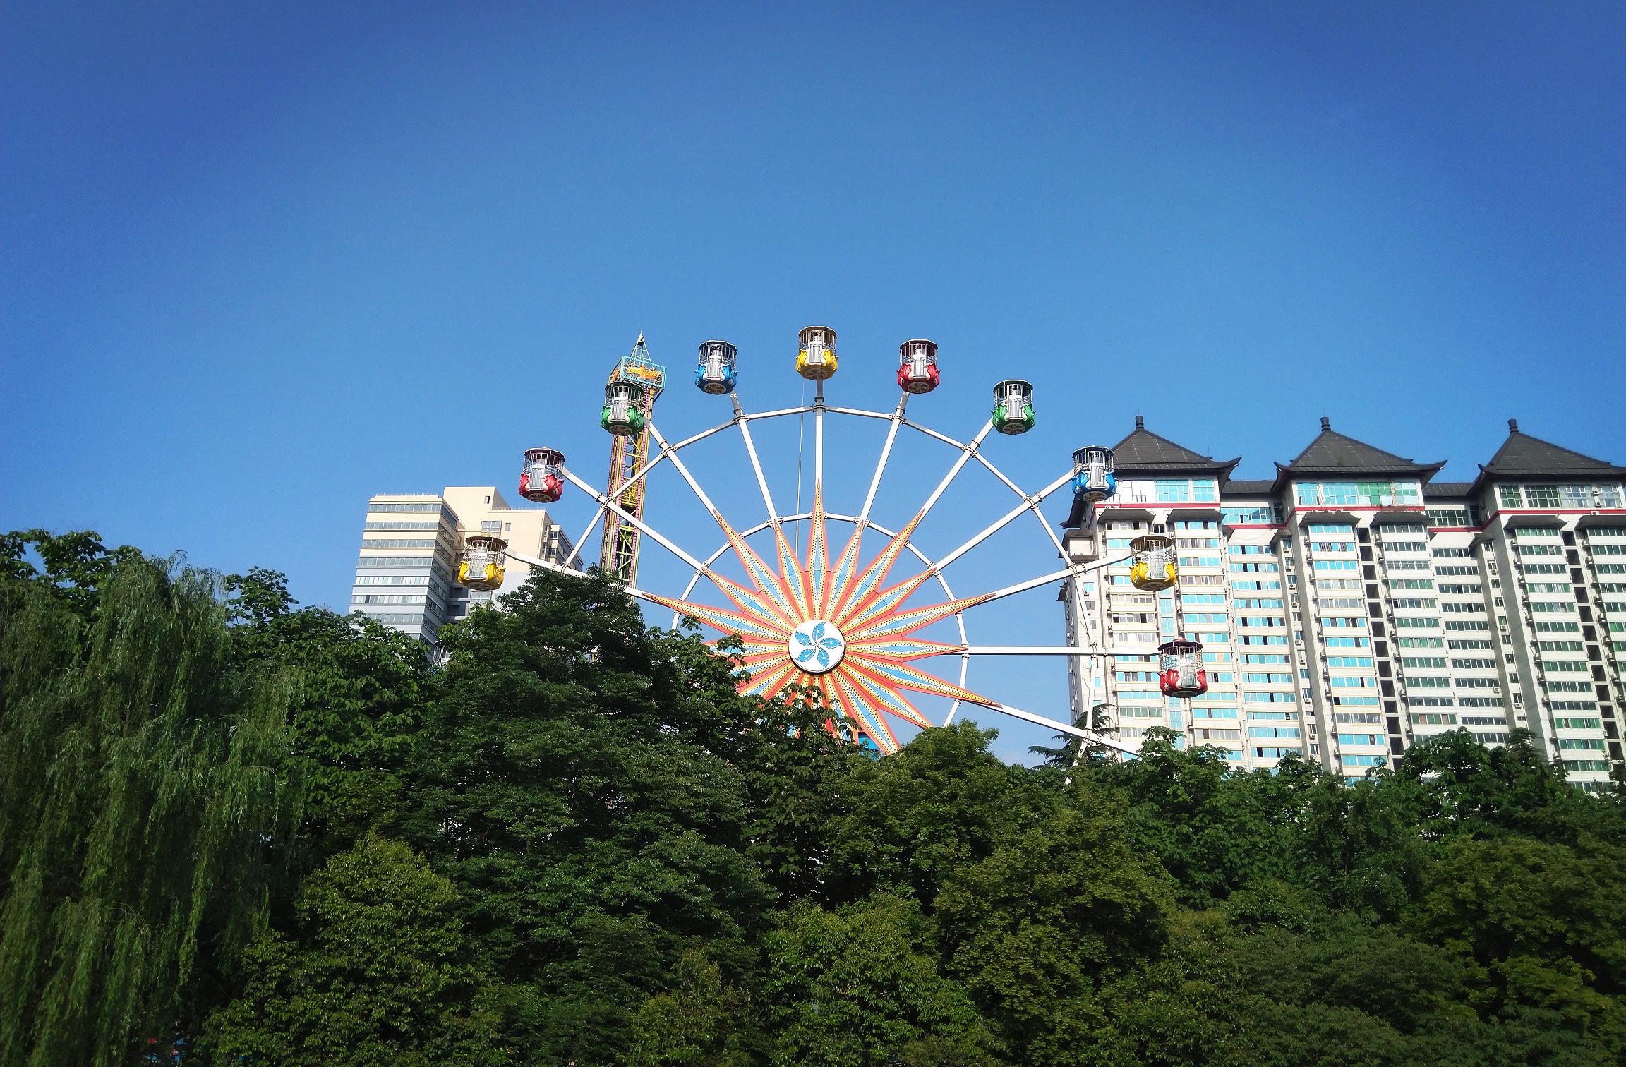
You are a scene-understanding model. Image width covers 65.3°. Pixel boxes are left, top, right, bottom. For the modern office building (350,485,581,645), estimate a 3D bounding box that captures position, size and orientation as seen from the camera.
[{"bbox_3d":[-60.720,39.321,213.098,27.448,97.628,36.660,0,-23,4],"label":"modern office building"}]

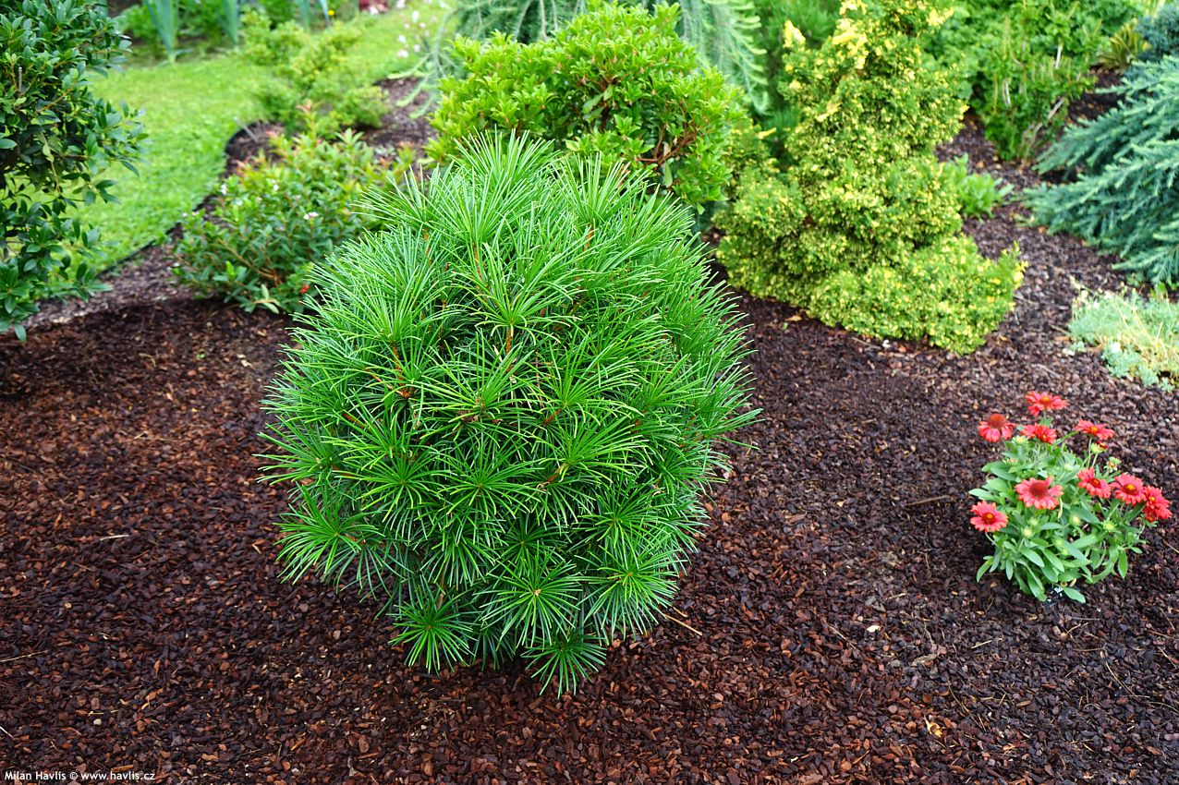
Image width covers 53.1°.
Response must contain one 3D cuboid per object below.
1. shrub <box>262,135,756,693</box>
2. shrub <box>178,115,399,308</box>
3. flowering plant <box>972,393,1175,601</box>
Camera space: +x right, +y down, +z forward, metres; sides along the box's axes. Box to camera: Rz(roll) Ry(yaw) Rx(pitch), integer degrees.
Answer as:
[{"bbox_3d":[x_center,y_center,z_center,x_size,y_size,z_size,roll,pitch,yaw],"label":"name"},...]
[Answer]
[{"bbox_3d":[-0.114,0.033,1.785,0.726,0.793,0.711,0,27,0],"label":"shrub"},{"bbox_3d":[-0.814,-0.527,3.257,0.639,0.453,0.618,0,27,0],"label":"shrub"},{"bbox_3d":[0.814,0.174,2.007,0.314,0.340,0.299,0,27,0],"label":"flowering plant"}]

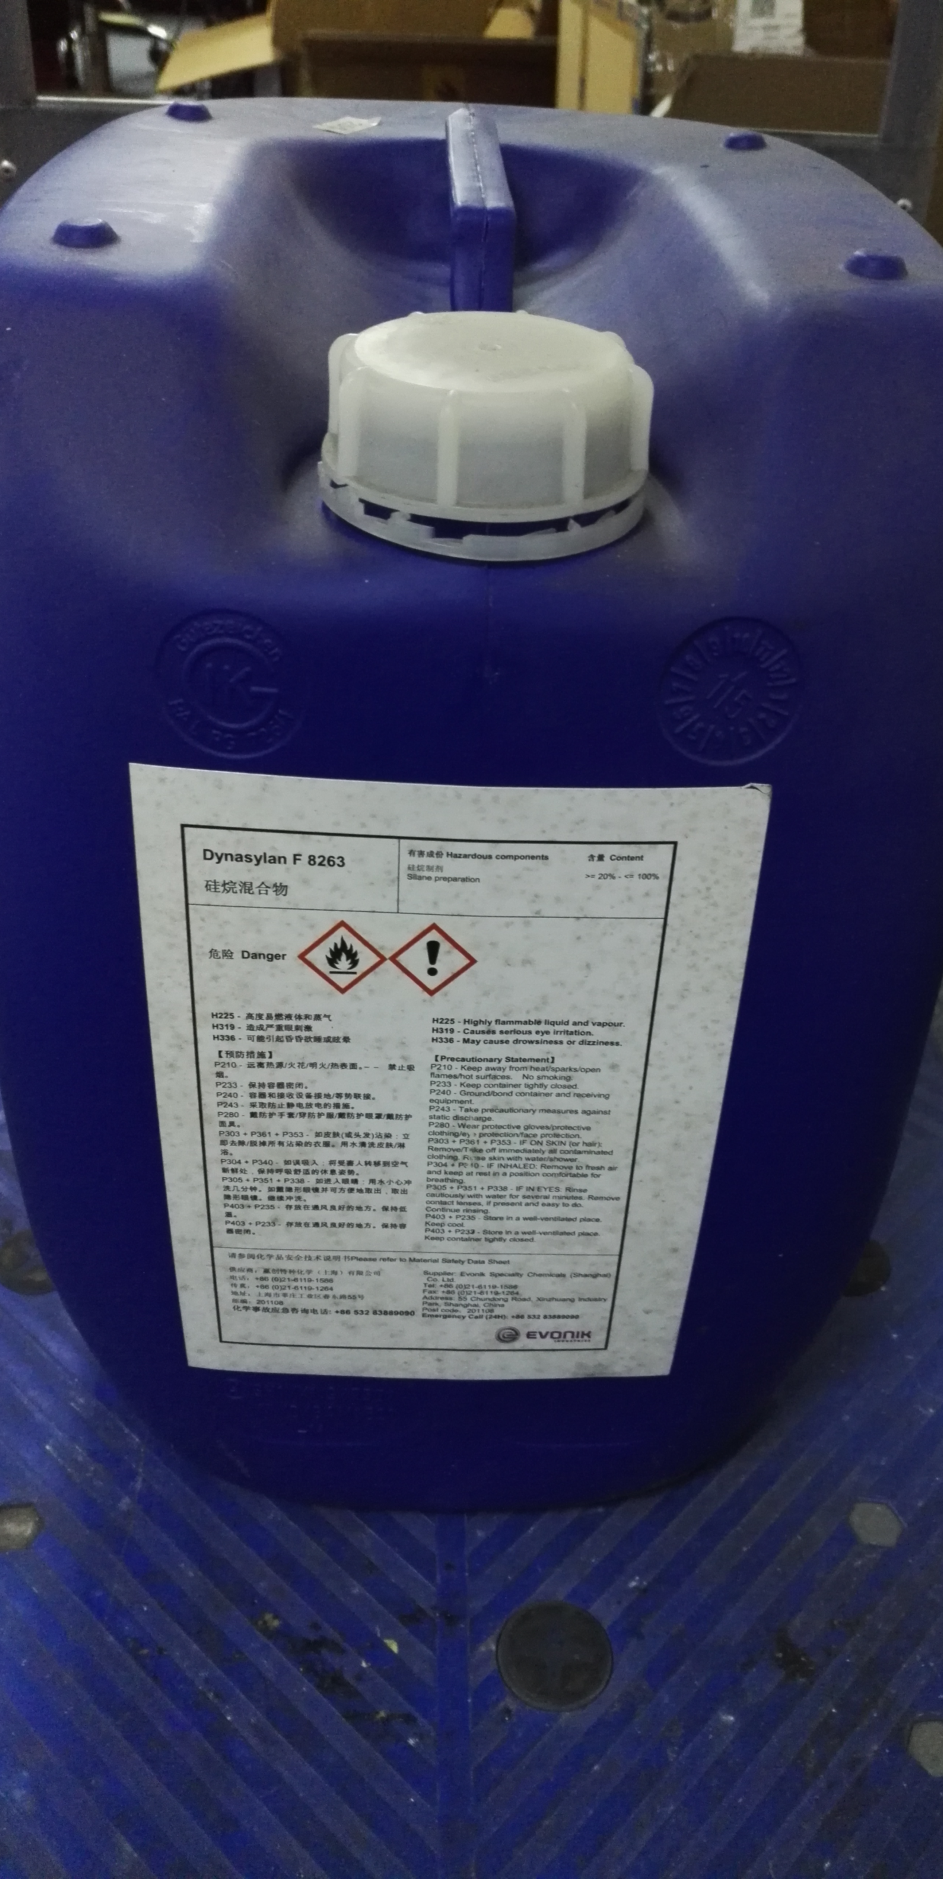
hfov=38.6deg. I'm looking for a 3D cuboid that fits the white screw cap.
[{"bbox_3d":[0.004,-0.115,0.297,0.074,0.032,0.074,1,39,-1],"label":"white screw cap"}]

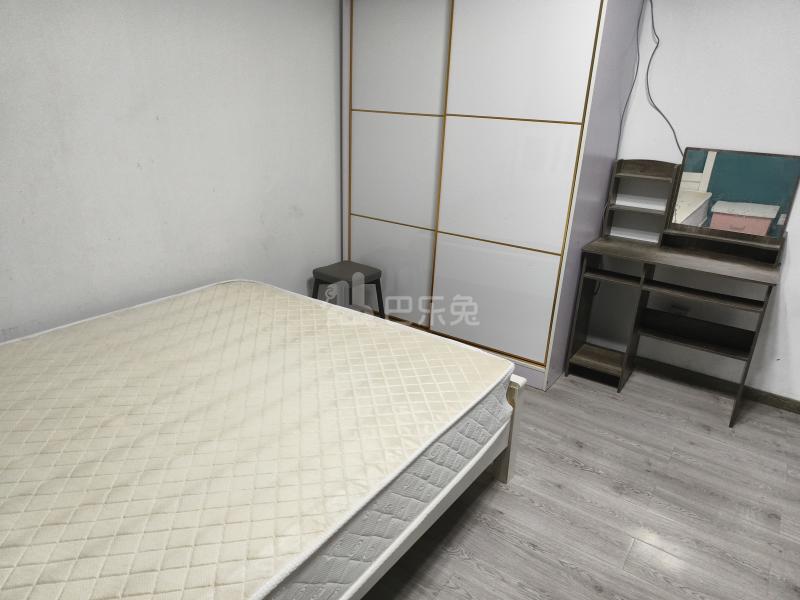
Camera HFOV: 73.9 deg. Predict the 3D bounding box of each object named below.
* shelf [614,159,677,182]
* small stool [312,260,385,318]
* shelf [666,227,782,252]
[{"bbox_3d":[1.256,-0.658,2.704,0.269,0.079,0.120,15,24,31],"label":"shelf"},{"bbox_3d":[-0.310,0.042,3.156,0.330,0.450,0.320,16,24,32],"label":"small stool"},{"bbox_3d":[1.569,-0.306,2.601,0.491,0.019,0.120,15,24,31],"label":"shelf"}]

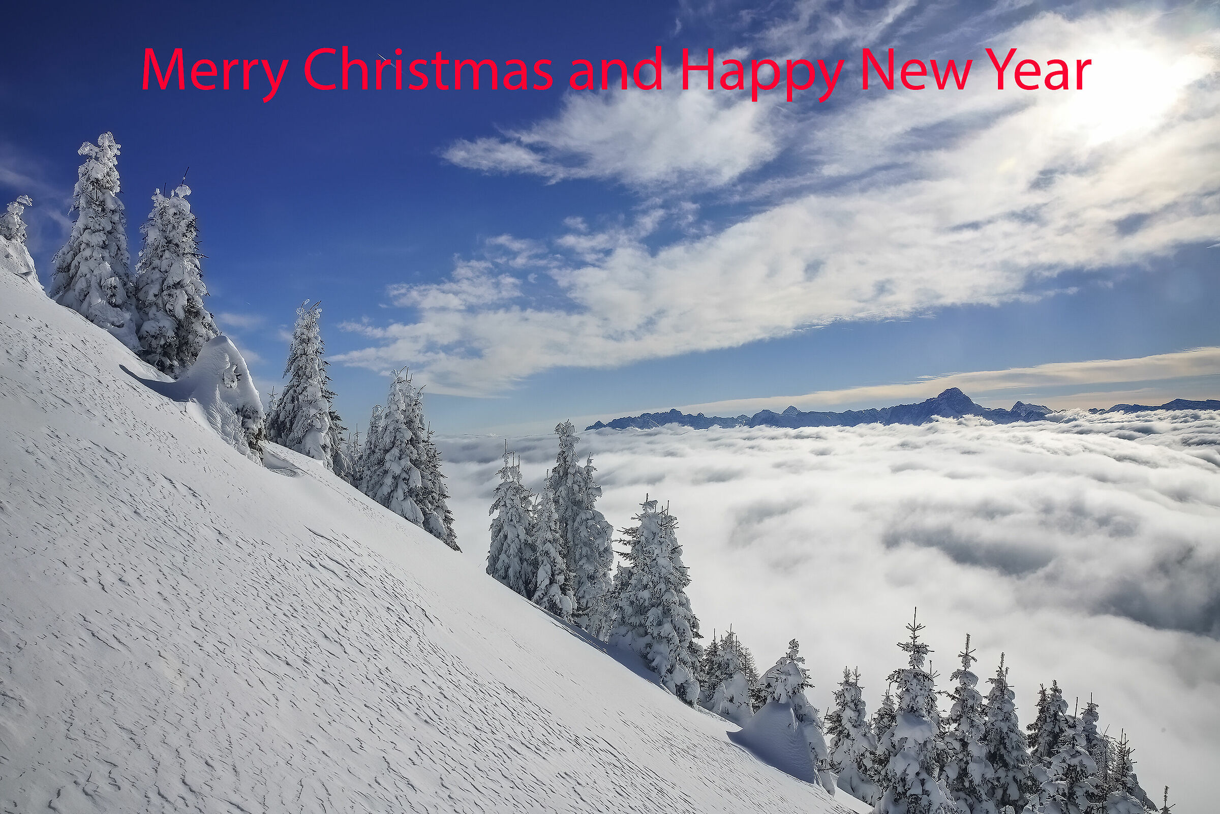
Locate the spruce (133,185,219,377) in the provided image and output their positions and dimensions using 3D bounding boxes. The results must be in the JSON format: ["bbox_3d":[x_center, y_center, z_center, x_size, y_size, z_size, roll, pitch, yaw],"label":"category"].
[{"bbox_3d":[-12.275,-3.571,23.000,2.380,5.390,2.380,0,-1,0],"label":"spruce"}]

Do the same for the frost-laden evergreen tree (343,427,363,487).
[{"bbox_3d":[-10.776,2.131,34.000,0.930,2.650,0.930,-1,-1,0],"label":"frost-laden evergreen tree"}]

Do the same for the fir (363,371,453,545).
[{"bbox_3d":[-5.961,1.533,24.000,2.670,5.230,2.670,0,-1,0],"label":"fir"}]

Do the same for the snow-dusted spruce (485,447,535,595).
[{"bbox_3d":[-3.046,3.530,25.000,1.700,4.520,1.700,0,-1,0],"label":"snow-dusted spruce"}]

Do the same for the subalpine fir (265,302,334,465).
[{"bbox_3d":[-11.696,-0.817,31.000,2.780,6.270,2.640,-1,-1,0],"label":"subalpine fir"}]

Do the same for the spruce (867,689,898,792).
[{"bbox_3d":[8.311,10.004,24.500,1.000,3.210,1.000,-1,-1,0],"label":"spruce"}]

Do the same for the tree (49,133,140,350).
[{"bbox_3d":[-14.882,-4.791,23.500,2.590,6.190,2.590,0,-1,0],"label":"tree"}]

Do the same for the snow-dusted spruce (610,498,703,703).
[{"bbox_3d":[1.209,5.114,21.500,2.390,5.360,2.390,0,-1,0],"label":"snow-dusted spruce"}]

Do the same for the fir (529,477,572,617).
[{"bbox_3d":[-2.018,4.806,28.000,1.460,4.950,1.460,-1,-1,0],"label":"fir"}]

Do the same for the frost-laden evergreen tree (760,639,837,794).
[{"bbox_3d":[5.104,8.365,22.000,2.030,4.090,1.920,-1,-1,0],"label":"frost-laden evergreen tree"}]

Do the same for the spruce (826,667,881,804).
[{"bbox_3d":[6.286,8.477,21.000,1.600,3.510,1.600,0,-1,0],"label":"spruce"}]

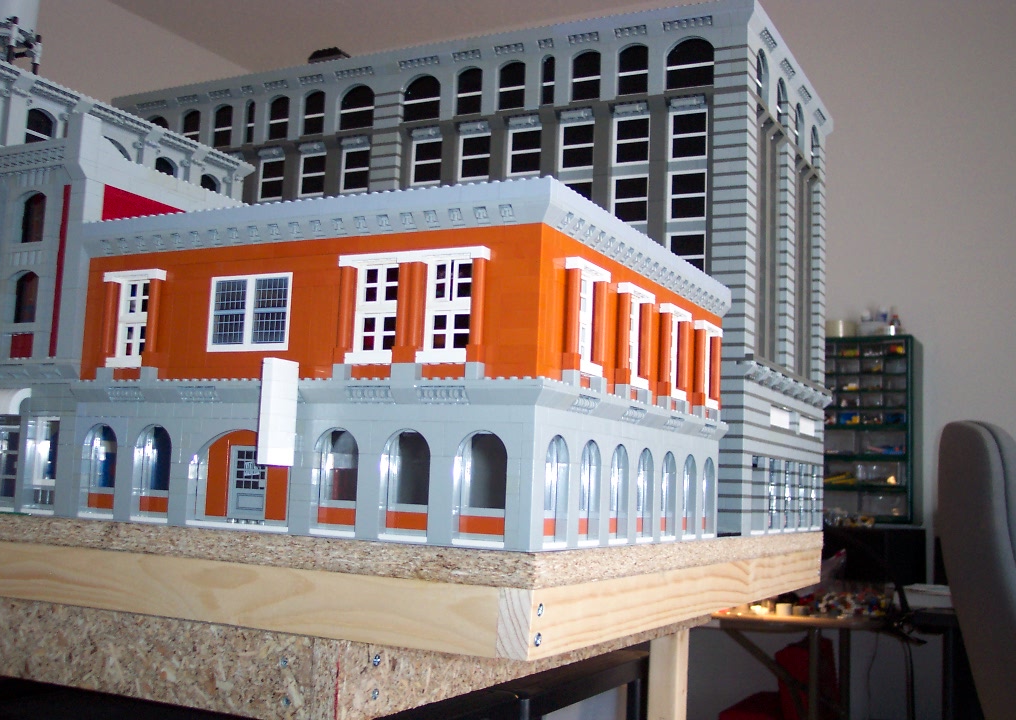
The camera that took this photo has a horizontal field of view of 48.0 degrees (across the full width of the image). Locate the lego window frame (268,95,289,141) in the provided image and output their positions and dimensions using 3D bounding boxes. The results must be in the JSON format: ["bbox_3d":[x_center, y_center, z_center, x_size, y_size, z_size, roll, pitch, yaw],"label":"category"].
[{"bbox_3d":[-0.252,-0.266,1.265,0.032,0.051,0.010,-1,-7,27],"label":"lego window frame"}]

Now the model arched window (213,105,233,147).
[{"bbox_3d":[-0.320,-0.264,1.293,0.032,0.051,0.009,-1,-7,27],"label":"model arched window"}]

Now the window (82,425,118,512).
[{"bbox_3d":[-0.267,0.073,0.758,0.032,0.059,0.011,-1,-7,27],"label":"window"}]

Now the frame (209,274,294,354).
[{"bbox_3d":[-0.159,-0.029,0.714,0.064,0.048,0.009,-1,-7,27],"label":"frame"}]

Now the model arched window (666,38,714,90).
[{"bbox_3d":[0.170,-0.274,1.059,0.048,0.049,0.009,-1,-7,27],"label":"model arched window"}]

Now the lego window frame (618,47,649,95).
[{"bbox_3d":[0.121,-0.275,1.086,0.032,0.050,0.009,-1,-7,26],"label":"lego window frame"}]

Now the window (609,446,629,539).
[{"bbox_3d":[0.067,0.084,0.719,0.008,0.061,0.032,-1,-7,27],"label":"window"}]

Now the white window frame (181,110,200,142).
[{"bbox_3d":[-0.367,-0.266,1.327,0.032,0.050,0.009,-1,-7,26],"label":"white window frame"}]

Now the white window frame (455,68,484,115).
[{"bbox_3d":[-0.038,-0.270,1.157,0.032,0.051,0.010,-1,-7,27],"label":"white window frame"}]

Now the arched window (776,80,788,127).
[{"bbox_3d":[0.271,-0.257,1.138,0.009,0.051,0.048,-1,-7,27],"label":"arched window"}]

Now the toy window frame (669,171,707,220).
[{"bbox_3d":[0.167,-0.151,1.047,0.040,0.047,0.008,-1,-7,27],"label":"toy window frame"}]

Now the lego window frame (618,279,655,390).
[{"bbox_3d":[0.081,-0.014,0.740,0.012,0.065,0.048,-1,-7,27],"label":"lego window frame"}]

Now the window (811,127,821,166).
[{"bbox_3d":[0.345,-0.241,1.294,0.009,0.048,0.046,-1,-7,27],"label":"window"}]

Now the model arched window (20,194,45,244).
[{"bbox_3d":[-0.340,-0.102,0.818,0.031,0.038,0.008,-1,-7,27],"label":"model arched window"}]

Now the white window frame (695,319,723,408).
[{"bbox_3d":[0.152,0.005,0.883,0.014,0.064,0.048,-1,-7,27],"label":"white window frame"}]

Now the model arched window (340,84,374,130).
[{"bbox_3d":[-0.158,-0.268,1.210,0.048,0.051,0.009,-1,-7,27],"label":"model arched window"}]

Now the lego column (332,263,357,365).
[{"bbox_3d":[-0.095,-0.026,0.672,0.009,0.058,0.008,-1,-7,27],"label":"lego column"}]

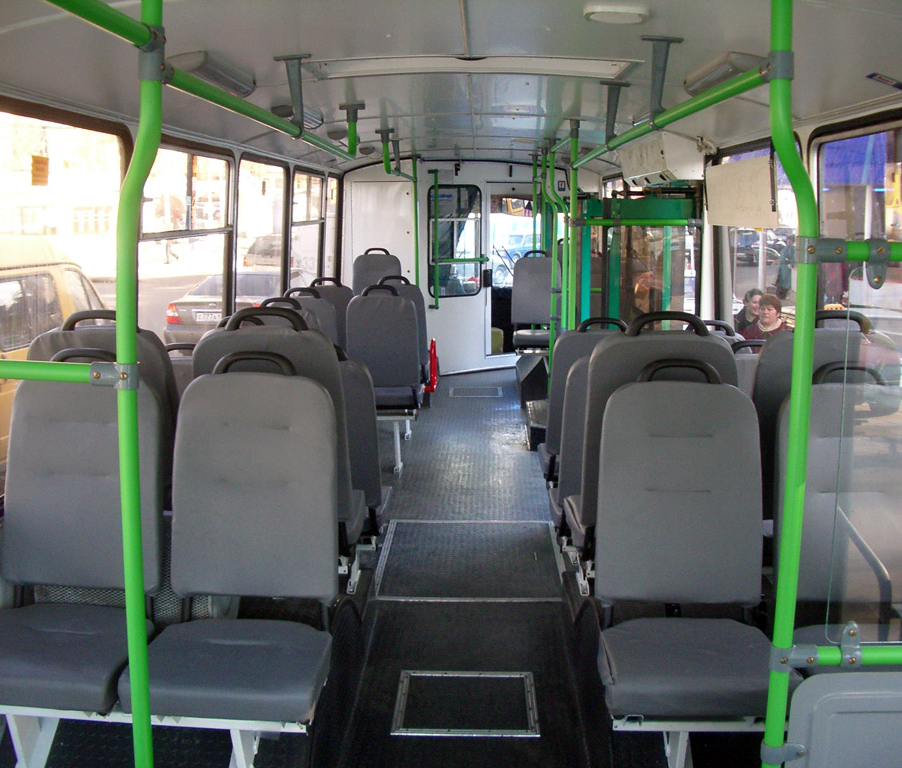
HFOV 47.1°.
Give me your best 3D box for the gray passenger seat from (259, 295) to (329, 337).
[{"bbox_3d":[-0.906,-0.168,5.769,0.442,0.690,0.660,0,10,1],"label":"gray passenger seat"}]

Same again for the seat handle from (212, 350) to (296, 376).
[{"bbox_3d":[-0.484,-0.050,2.538,0.205,0.068,0.040,1,10,1],"label":"seat handle"}]

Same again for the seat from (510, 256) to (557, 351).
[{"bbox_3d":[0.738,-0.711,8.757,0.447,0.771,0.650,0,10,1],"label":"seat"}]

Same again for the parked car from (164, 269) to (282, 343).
[{"bbox_3d":[-3.086,-1.294,17.377,1.800,1.470,4.800,2,10,8],"label":"parked car"}]

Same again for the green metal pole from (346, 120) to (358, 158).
[{"bbox_3d":[-0.403,-0.989,4.197,0.041,0.157,0.046,0,10,1],"label":"green metal pole"}]

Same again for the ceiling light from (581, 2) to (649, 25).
[{"bbox_3d":[0.348,-0.779,2.186,0.142,0.035,0.142,0,10,1],"label":"ceiling light"}]

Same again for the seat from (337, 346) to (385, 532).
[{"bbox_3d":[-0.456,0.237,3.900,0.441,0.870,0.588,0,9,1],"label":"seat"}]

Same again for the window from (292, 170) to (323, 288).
[{"bbox_3d":[-1.048,-1.058,7.727,0.050,1.058,1.496,0,9,1],"label":"window"}]

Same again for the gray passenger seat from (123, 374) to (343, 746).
[{"bbox_3d":[-0.505,0.338,2.517,0.457,0.761,0.700,0,10,1],"label":"gray passenger seat"}]

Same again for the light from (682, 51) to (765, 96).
[{"bbox_3d":[0.768,-0.852,2.898,0.122,0.056,0.599,8,10,0],"label":"light"}]

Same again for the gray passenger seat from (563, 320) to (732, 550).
[{"bbox_3d":[0.562,0.138,2.902,0.420,0.730,0.570,1,10,1],"label":"gray passenger seat"}]

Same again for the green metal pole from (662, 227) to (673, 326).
[{"bbox_3d":[1.371,-0.297,6.622,0.060,1.750,0.050,0,9,1],"label":"green metal pole"}]

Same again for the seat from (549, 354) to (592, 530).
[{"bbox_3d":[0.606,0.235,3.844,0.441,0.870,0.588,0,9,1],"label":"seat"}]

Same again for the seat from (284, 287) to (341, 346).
[{"bbox_3d":[-0.823,-0.213,5.987,0.420,0.730,0.570,1,10,1],"label":"seat"}]

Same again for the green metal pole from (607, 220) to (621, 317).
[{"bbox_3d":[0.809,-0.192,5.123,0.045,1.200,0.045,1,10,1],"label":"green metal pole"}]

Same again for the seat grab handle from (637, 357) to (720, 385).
[{"bbox_3d":[0.576,-0.033,2.613,0.216,0.067,0.040,0,9,1],"label":"seat grab handle"}]

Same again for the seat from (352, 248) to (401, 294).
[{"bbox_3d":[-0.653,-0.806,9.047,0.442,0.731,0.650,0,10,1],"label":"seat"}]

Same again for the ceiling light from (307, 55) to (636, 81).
[{"bbox_3d":[0.066,-0.938,3.094,0.959,0.045,0.386,0,10,1],"label":"ceiling light"}]

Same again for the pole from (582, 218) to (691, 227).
[{"bbox_3d":[0.887,-0.768,4.923,0.540,0.033,0.033,1,10,1],"label":"pole"}]

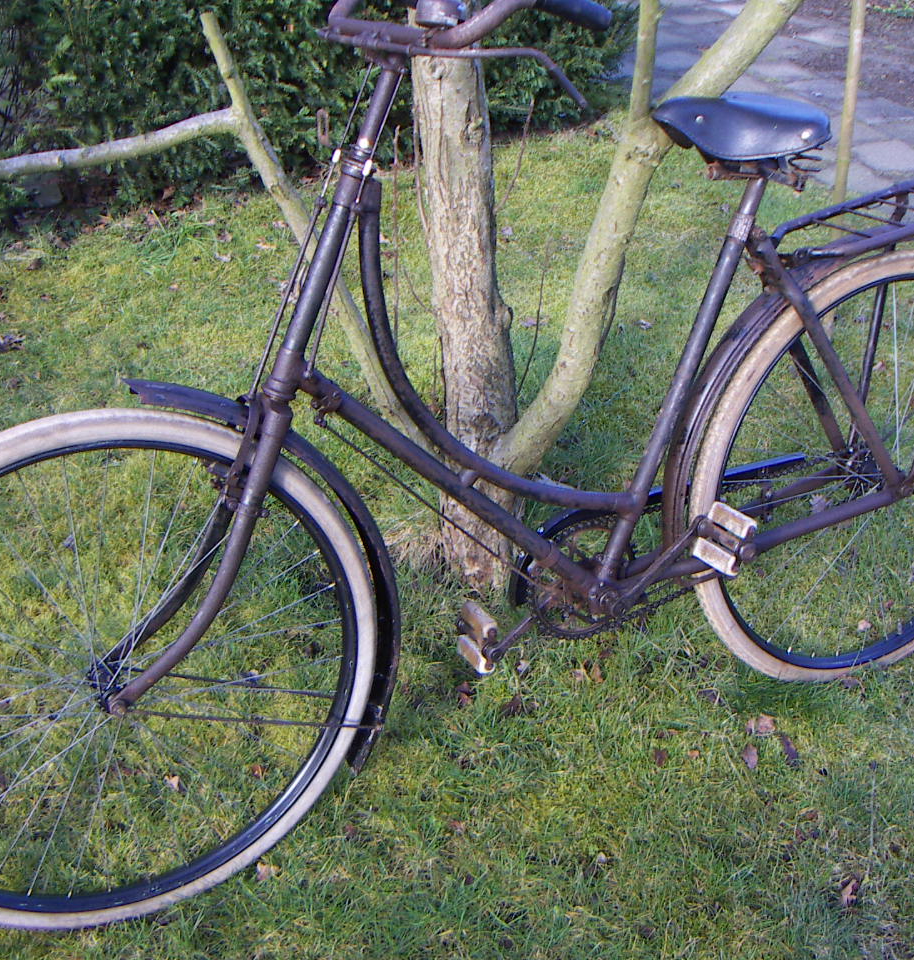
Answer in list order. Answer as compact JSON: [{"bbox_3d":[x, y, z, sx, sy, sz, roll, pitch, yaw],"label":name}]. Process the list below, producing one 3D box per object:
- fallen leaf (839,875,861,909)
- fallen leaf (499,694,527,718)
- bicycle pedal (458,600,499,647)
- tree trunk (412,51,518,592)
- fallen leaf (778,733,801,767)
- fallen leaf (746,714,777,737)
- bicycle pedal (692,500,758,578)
[{"bbox_3d":[0.528,0.552,1.786,0.022,0.022,0.038,9,30,18],"label":"fallen leaf"},{"bbox_3d":[0.092,0.367,2.146,0.037,0.020,0.040,4,29,10],"label":"fallen leaf"},{"bbox_3d":[0.034,0.242,2.051,0.030,0.080,0.095,3,18,-26],"label":"bicycle pedal"},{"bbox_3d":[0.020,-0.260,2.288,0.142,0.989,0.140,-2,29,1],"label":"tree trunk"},{"bbox_3d":[0.513,0.413,2.041,0.024,0.018,0.051,-5,29,-6],"label":"fallen leaf"},{"bbox_3d":[0.478,0.386,2.092,0.041,0.018,0.032,6,30,14],"label":"fallen leaf"},{"bbox_3d":[0.367,0.081,1.819,0.031,0.077,0.096,18,10,-29],"label":"bicycle pedal"}]

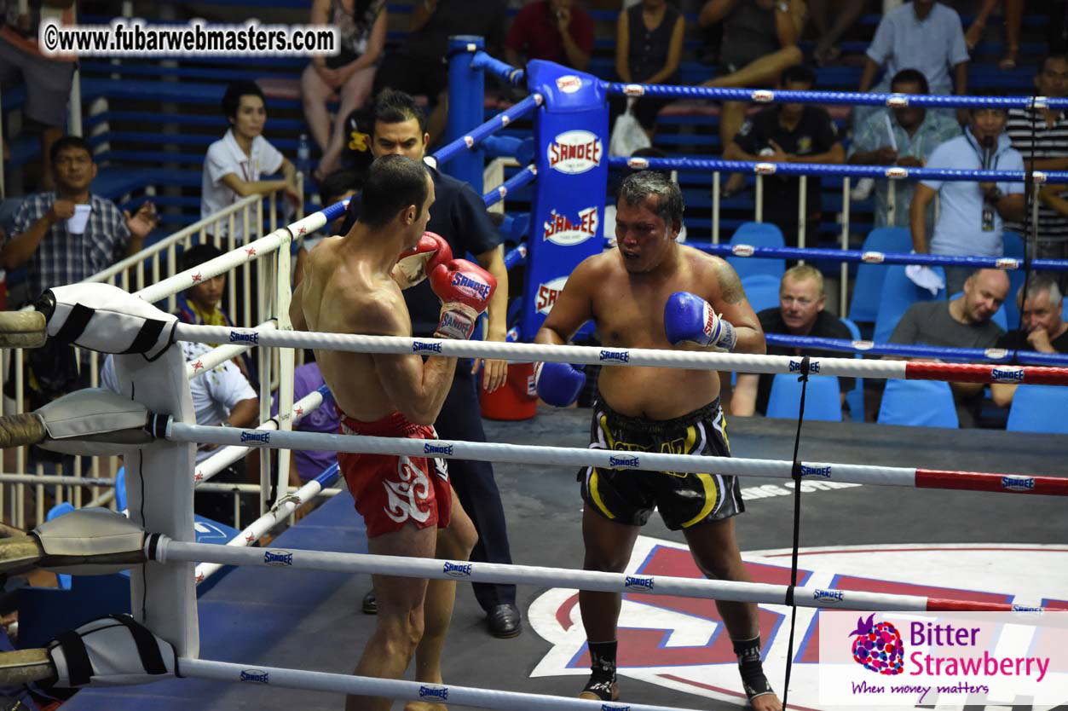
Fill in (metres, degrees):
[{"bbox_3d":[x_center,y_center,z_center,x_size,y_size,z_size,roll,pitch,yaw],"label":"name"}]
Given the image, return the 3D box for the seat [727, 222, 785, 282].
[{"bbox_3d":[1.036,-0.207,20.946,0.420,0.820,0.500,3,12,14],"label":"seat"}]

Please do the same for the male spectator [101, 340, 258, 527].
[{"bbox_3d":[-1.401,0.383,16.847,0.580,1.220,0.720,-6,13,-29],"label":"male spectator"}]

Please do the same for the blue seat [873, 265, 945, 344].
[{"bbox_3d":[1.695,0.017,19.837,0.420,0.820,0.500,3,12,14],"label":"blue seat"}]

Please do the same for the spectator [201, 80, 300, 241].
[{"bbox_3d":[-1.349,-0.504,20.376,0.520,1.600,0.480,-10,15,-41],"label":"spectator"}]

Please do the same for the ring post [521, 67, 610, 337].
[{"bbox_3d":[0.120,-0.579,16.366,0.310,1.120,0.200,-6,13,-30],"label":"ring post"}]

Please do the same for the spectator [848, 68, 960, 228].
[{"bbox_3d":[1.806,-0.630,21.206,0.560,1.580,0.500,1,11,5],"label":"spectator"}]

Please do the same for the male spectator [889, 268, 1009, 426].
[{"bbox_3d":[1.725,0.226,17.781,0.580,1.220,0.750,1,11,5],"label":"male spectator"}]

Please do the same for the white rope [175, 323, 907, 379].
[{"bbox_3d":[-0.002,-0.011,11.273,1.977,0.050,0.050,3,12,14],"label":"white rope"}]

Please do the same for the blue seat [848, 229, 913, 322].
[{"bbox_3d":[1.655,-0.184,20.849,0.420,0.820,0.500,3,12,14],"label":"blue seat"}]

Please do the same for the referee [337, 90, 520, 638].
[{"bbox_3d":[-0.316,0.016,13.617,0.600,1.720,0.420,0,11,-3],"label":"referee"}]

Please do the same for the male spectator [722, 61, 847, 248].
[{"bbox_3d":[1.229,-0.660,21.334,0.550,1.580,0.500,1,11,5],"label":"male spectator"}]

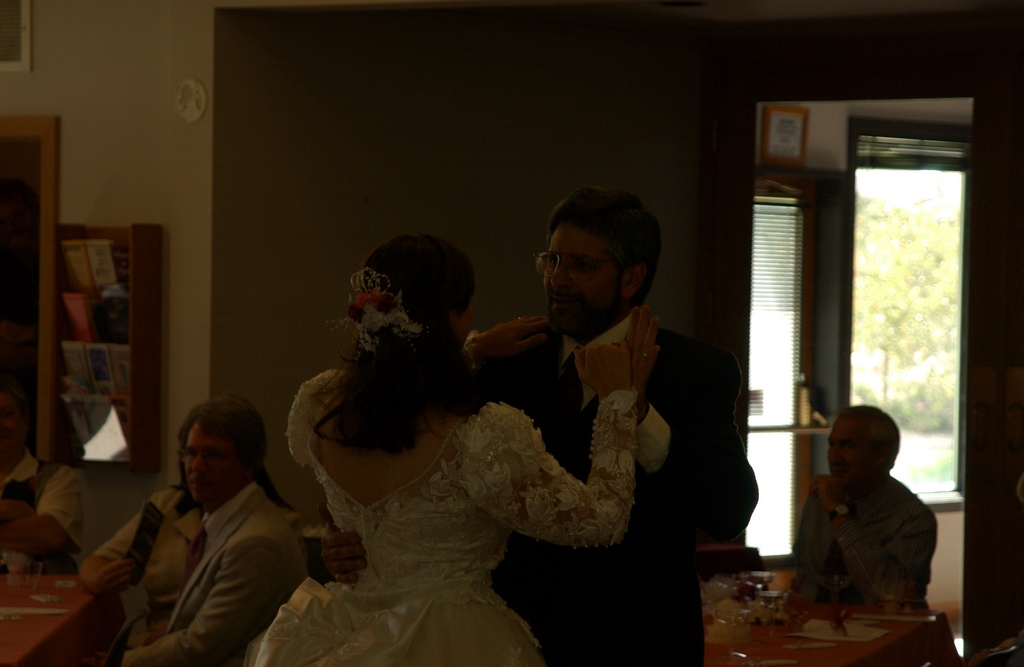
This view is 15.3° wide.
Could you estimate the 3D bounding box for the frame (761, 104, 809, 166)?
[{"bbox_3d":[1.298,-0.938,18.100,0.030,0.275,0.330,7,4,41],"label":"frame"}]

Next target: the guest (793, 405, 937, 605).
[{"bbox_3d":[0.960,0.857,11.200,0.550,1.290,0.820,2,1,31],"label":"guest"}]

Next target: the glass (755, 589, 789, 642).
[{"bbox_3d":[0.683,0.737,10.000,0.090,0.124,0.090,1,1,0],"label":"glass"}]

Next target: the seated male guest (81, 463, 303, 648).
[{"bbox_3d":[-0.830,0.851,9.900,0.580,1.270,0.750,1,1,21],"label":"seated male guest"}]

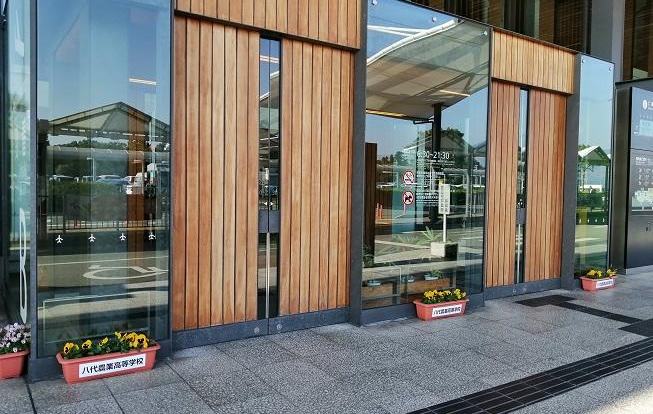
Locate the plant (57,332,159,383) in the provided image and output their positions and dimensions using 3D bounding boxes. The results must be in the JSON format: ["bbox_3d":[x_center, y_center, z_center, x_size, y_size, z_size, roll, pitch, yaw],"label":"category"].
[{"bbox_3d":[-1.558,1.067,3.523,0.640,0.270,0.210,0,2,-33],"label":"plant"}]

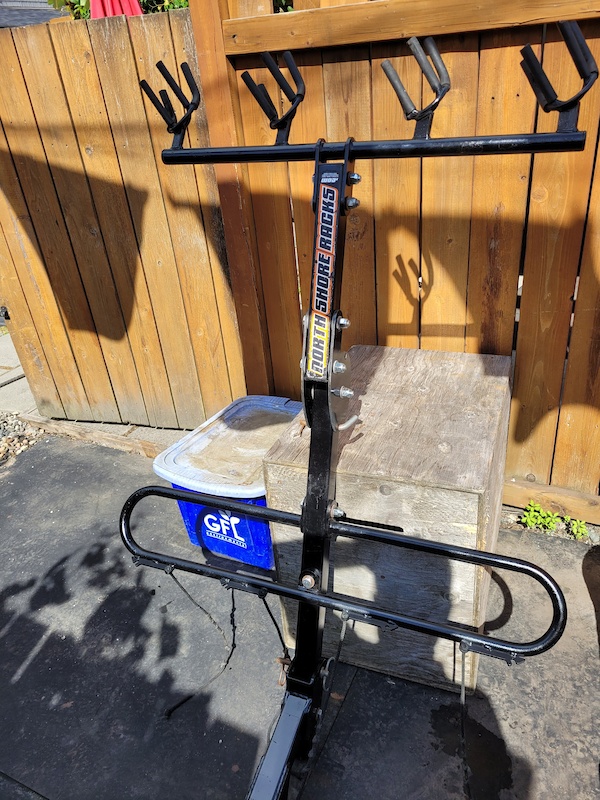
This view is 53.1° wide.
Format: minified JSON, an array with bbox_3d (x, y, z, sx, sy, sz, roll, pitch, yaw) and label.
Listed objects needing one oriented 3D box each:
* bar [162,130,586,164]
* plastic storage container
[{"bbox_3d":[0.104,-0.541,1.302,0.936,0.036,0.036,7,30,20],"label":"bar"},{"bbox_3d":[-0.162,0.304,2.215,0.466,0.378,0.629,10,31,27],"label":"plastic storage container"}]

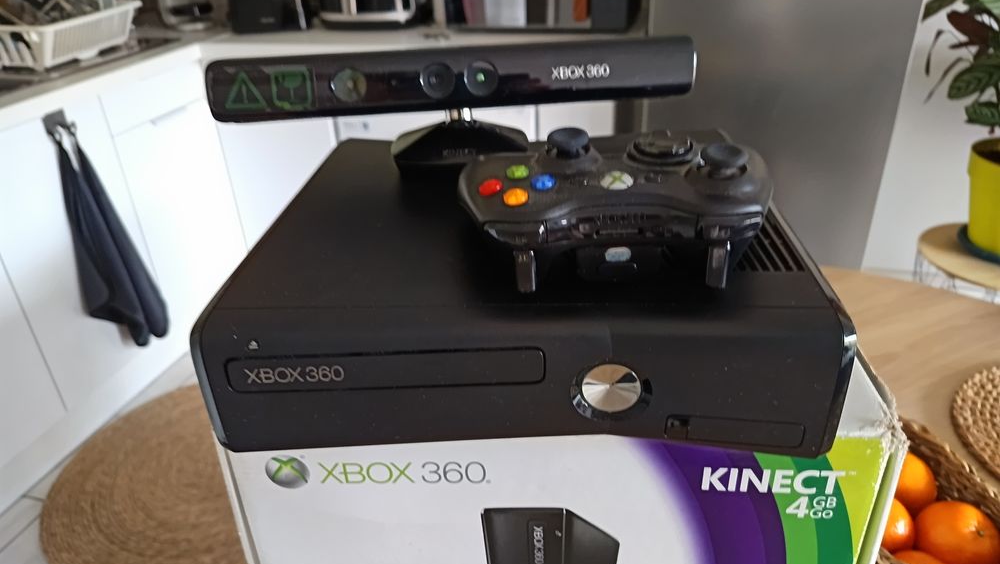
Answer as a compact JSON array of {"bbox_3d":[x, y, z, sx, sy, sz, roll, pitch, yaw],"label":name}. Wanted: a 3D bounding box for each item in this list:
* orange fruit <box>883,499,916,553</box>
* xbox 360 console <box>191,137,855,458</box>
[{"bbox_3d":[0.298,0.199,0.547,0.059,0.056,0.059,6,30,15],"label":"orange fruit"},{"bbox_3d":[0.014,-0.016,0.413,0.270,0.075,0.264,0,29,4],"label":"xbox 360 console"}]

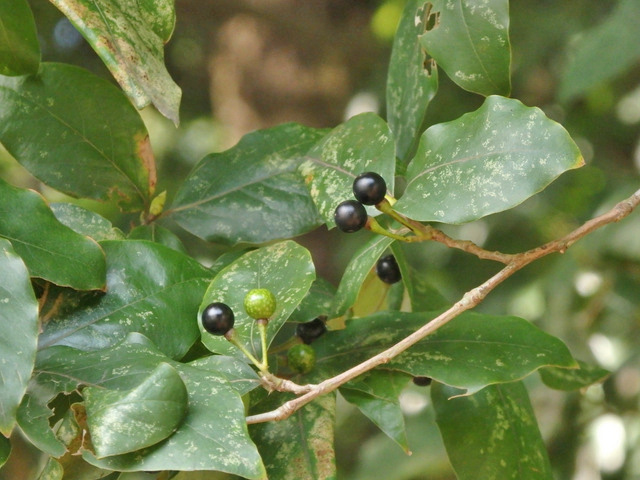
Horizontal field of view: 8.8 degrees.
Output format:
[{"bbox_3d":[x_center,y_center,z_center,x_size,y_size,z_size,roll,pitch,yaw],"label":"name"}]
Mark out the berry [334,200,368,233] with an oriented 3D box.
[{"bbox_3d":[0.011,-0.008,1.400,0.011,0.011,0.011,0,10,0],"label":"berry"}]

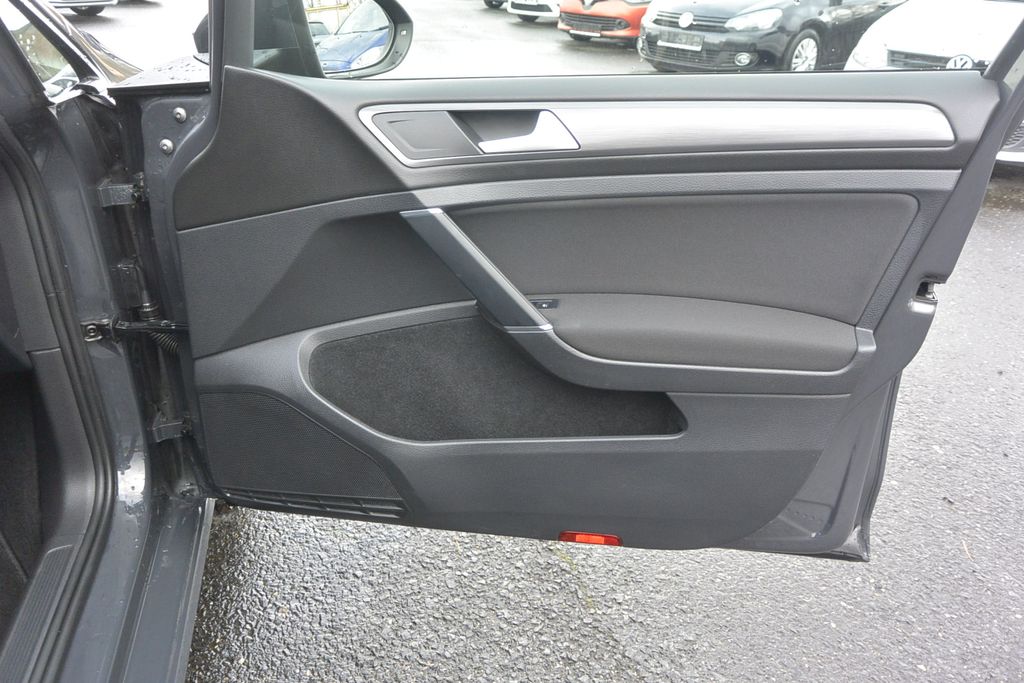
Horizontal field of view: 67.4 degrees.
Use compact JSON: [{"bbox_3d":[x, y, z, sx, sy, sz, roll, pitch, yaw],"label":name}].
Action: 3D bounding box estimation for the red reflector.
[{"bbox_3d":[0.115,0.288,1.125,0.091,0.019,0.012,3,25,7],"label":"red reflector"}]

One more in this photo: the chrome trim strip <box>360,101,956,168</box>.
[{"bbox_3d":[0.155,-0.238,0.879,0.660,0.072,0.035,3,17,7],"label":"chrome trim strip"}]

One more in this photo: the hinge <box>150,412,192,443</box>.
[{"bbox_3d":[-0.550,0.139,1.241,0.060,0.043,0.038,-3,25,-7],"label":"hinge"}]

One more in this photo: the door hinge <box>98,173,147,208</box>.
[{"bbox_3d":[-0.546,-0.212,1.077,0.060,0.043,0.038,-3,25,-7],"label":"door hinge"}]

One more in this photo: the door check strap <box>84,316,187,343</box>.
[{"bbox_3d":[-0.549,-0.018,1.134,0.160,0.034,0.032,3,25,7],"label":"door check strap"}]

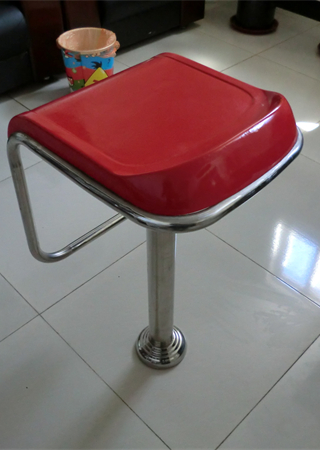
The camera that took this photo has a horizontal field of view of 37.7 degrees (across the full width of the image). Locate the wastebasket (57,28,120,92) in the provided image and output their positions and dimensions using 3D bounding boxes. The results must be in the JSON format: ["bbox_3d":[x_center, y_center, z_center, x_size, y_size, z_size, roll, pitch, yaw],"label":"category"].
[{"bbox_3d":[-0.319,-0.725,2.148,0.258,0.252,0.258,1,45,-1],"label":"wastebasket"}]

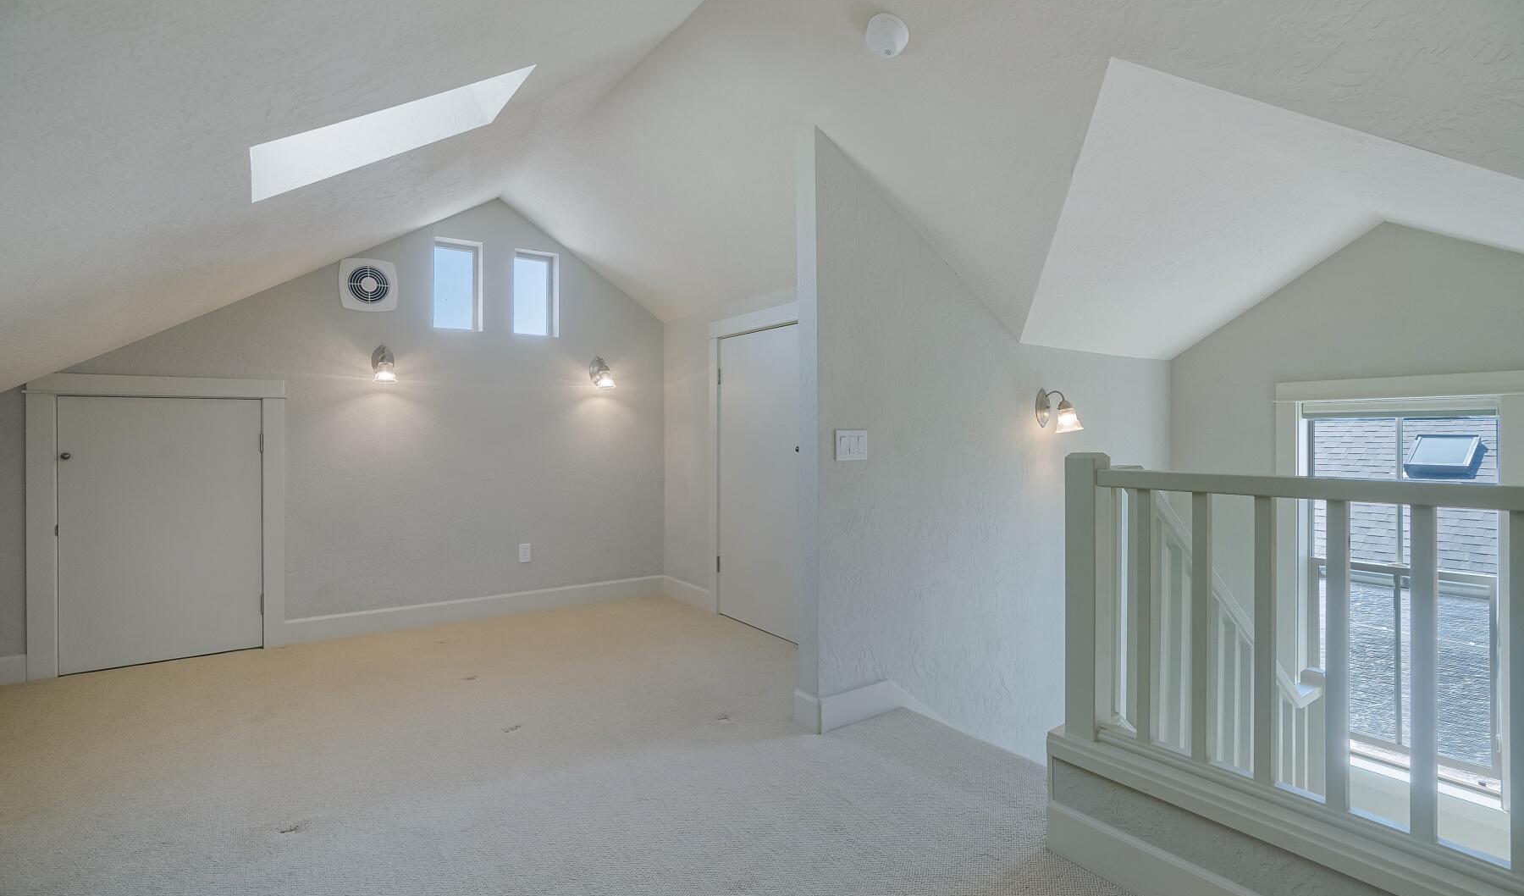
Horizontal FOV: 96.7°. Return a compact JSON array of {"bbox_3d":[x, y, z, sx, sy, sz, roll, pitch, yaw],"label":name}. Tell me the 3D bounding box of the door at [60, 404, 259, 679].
[{"bbox_3d":[-2.843,0.389,3.238,0.733,1.257,0.041,0,0,-36],"label":"door"}]

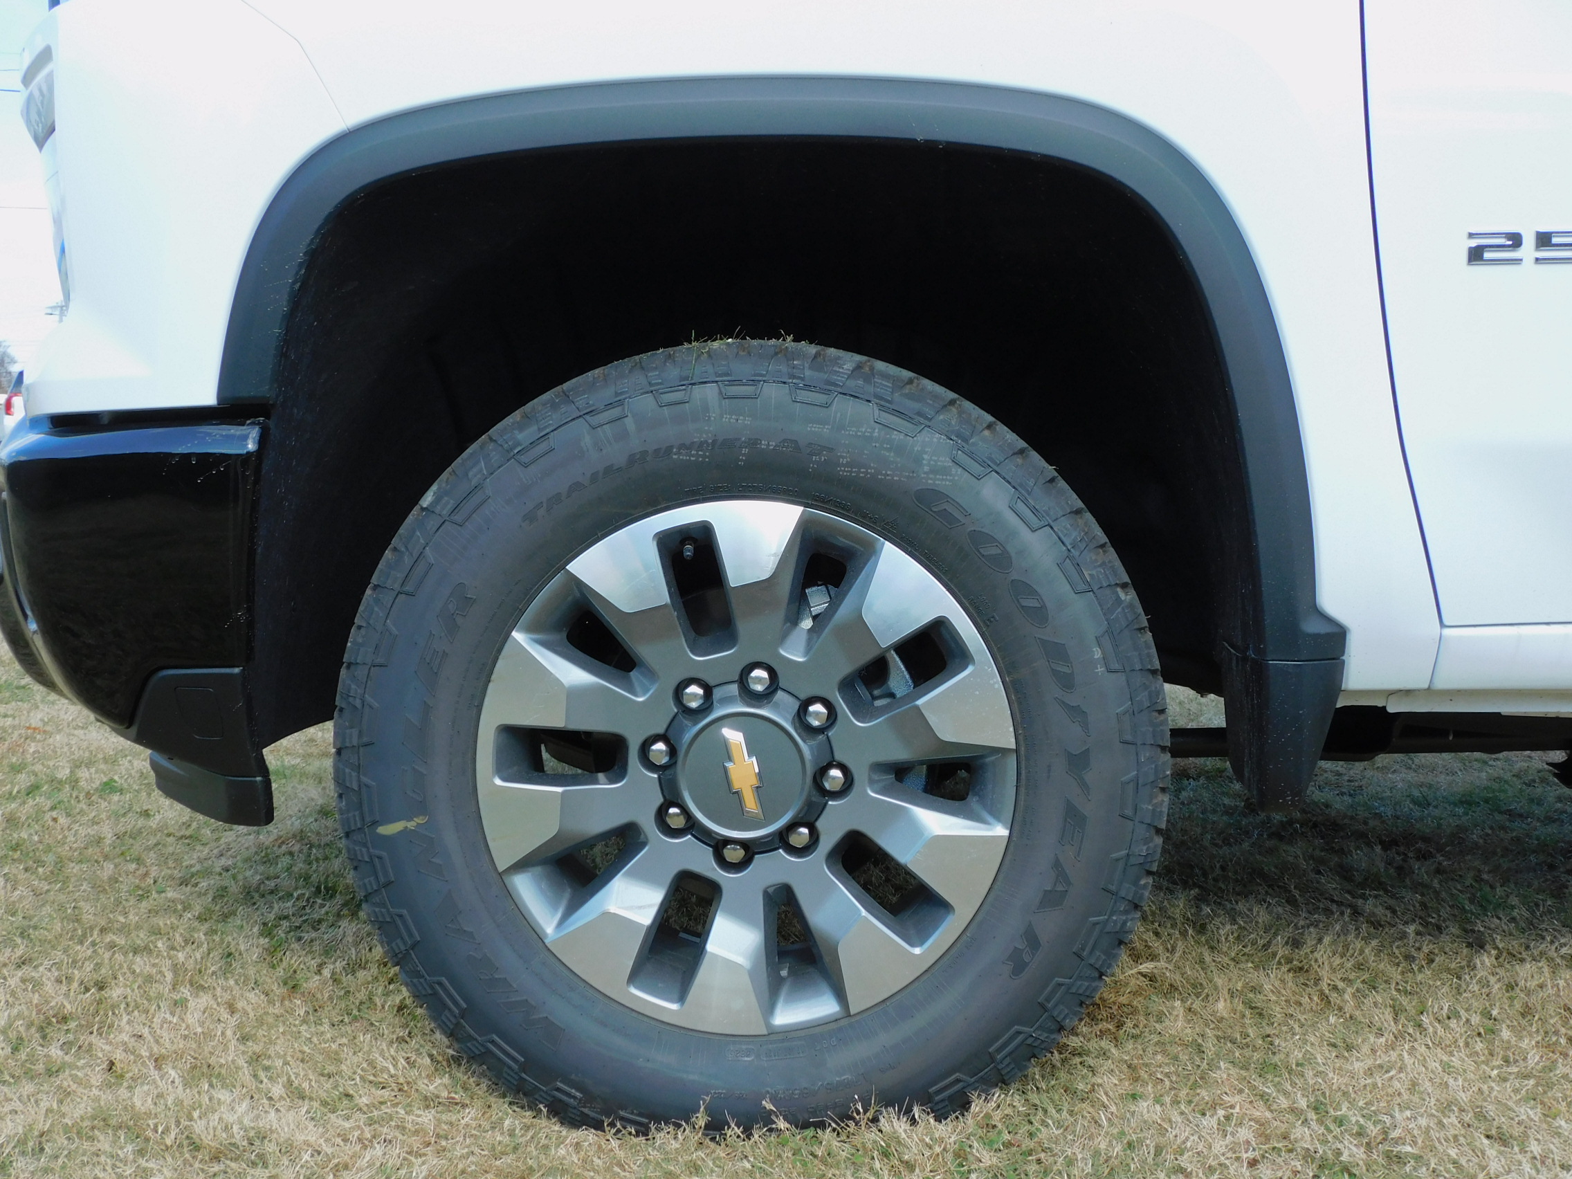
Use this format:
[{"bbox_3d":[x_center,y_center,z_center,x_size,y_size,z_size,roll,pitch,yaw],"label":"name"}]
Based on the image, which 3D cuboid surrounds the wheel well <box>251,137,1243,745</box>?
[{"bbox_3d":[-0.046,-0.152,1.999,1.021,0.614,0.450,0,5,2],"label":"wheel well"}]

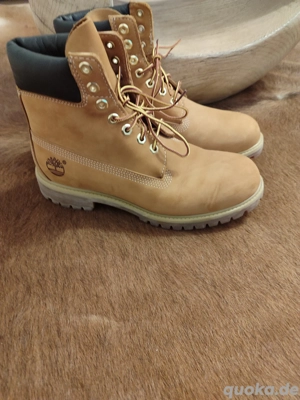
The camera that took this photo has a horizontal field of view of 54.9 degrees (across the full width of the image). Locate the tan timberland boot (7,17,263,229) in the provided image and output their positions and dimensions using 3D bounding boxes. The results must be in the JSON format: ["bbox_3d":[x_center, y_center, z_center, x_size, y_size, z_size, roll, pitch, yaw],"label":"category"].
[{"bbox_3d":[-0.006,-0.082,0.325,0.306,0.208,0.110,6,45,7],"label":"tan timberland boot"}]

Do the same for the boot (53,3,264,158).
[{"bbox_3d":[0.021,-0.171,0.423,0.306,0.198,0.110,11,46,12],"label":"boot"}]

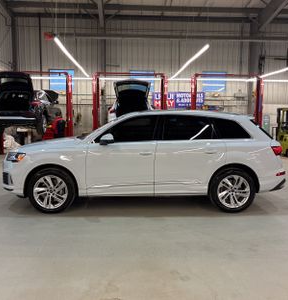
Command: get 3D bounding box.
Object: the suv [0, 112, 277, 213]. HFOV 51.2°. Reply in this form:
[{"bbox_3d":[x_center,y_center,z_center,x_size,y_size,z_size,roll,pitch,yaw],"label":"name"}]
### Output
[{"bbox_3d":[0.020,0.107,5.824,5.060,1.740,2.000,0,5,0],"label":"suv"}]

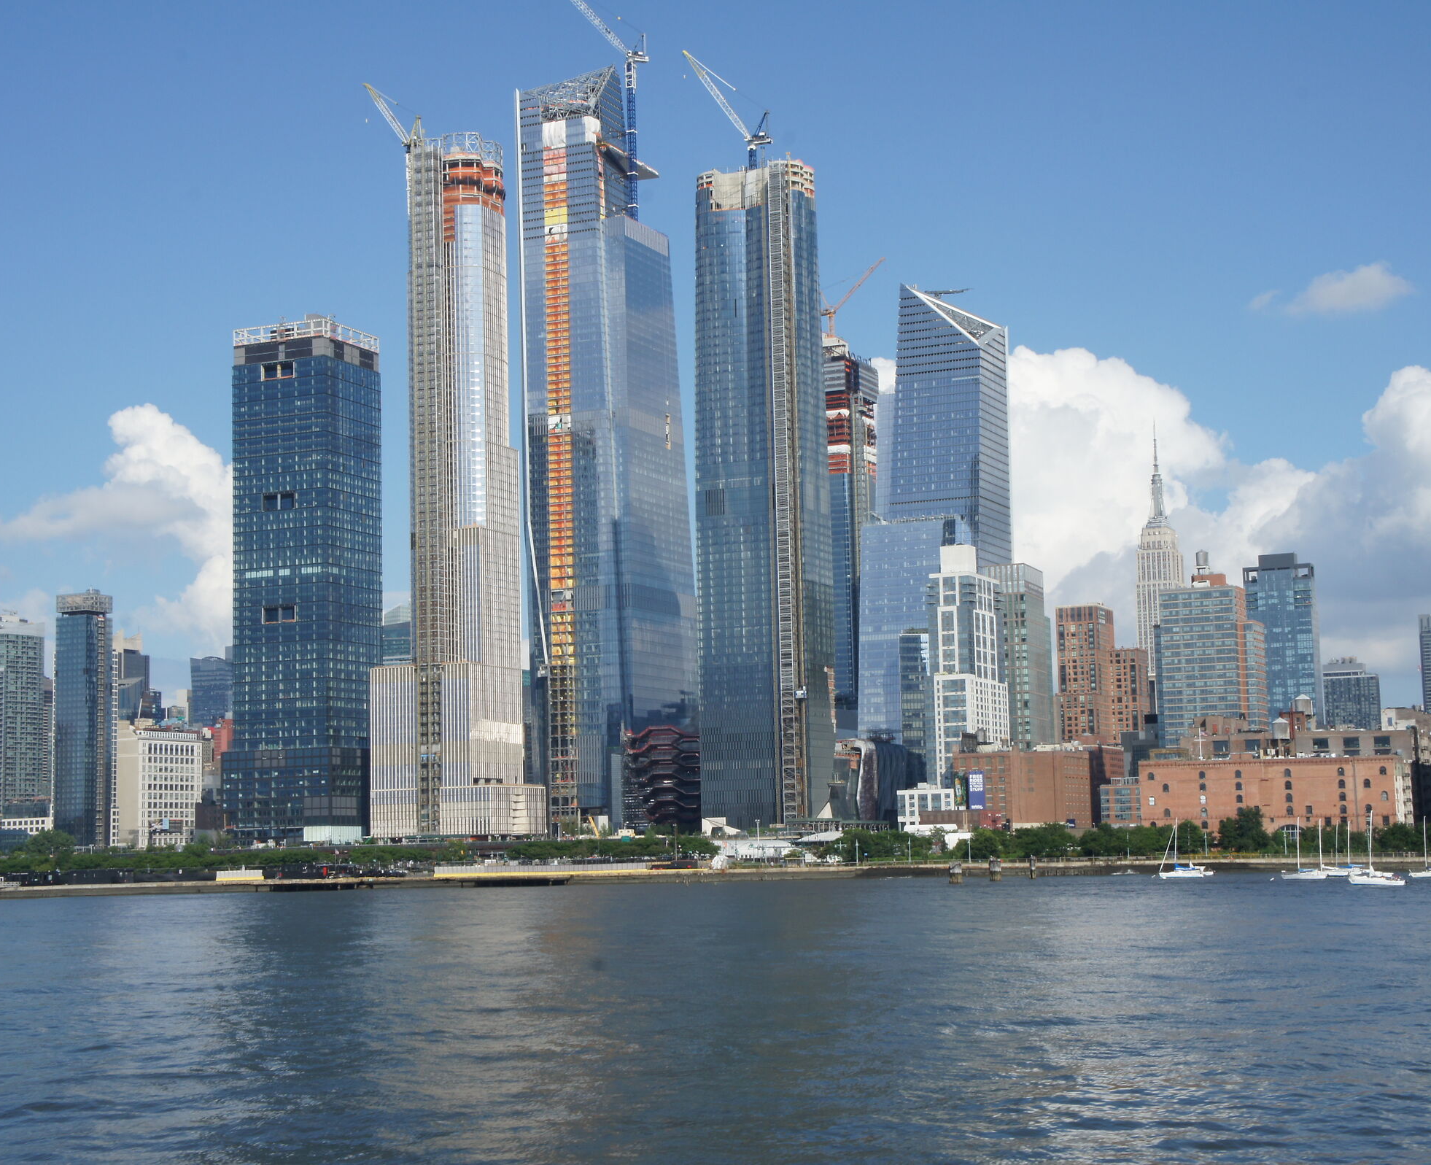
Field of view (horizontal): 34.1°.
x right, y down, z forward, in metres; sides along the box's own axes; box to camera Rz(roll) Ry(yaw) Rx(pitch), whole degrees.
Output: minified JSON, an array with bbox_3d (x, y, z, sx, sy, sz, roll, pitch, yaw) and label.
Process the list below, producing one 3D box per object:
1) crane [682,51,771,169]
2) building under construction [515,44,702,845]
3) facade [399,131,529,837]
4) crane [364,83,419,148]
[{"bbox_3d":[5.690,-197.070,968.790,37.500,54.160,6.000,-4,-7,23],"label":"crane"},{"bbox_3d":[-50.440,-56.620,1119.210,48.000,366.000,80.000,-4,-7,24],"label":"building under construction"},{"bbox_3d":[-107.690,-39.210,1003.130,40.000,300.000,41.000,-4,-7,24],"label":"facade"},{"bbox_3d":[-140.350,-202.150,1010.000,24.000,27.500,6.000,-1,-7,0],"label":"crane"}]

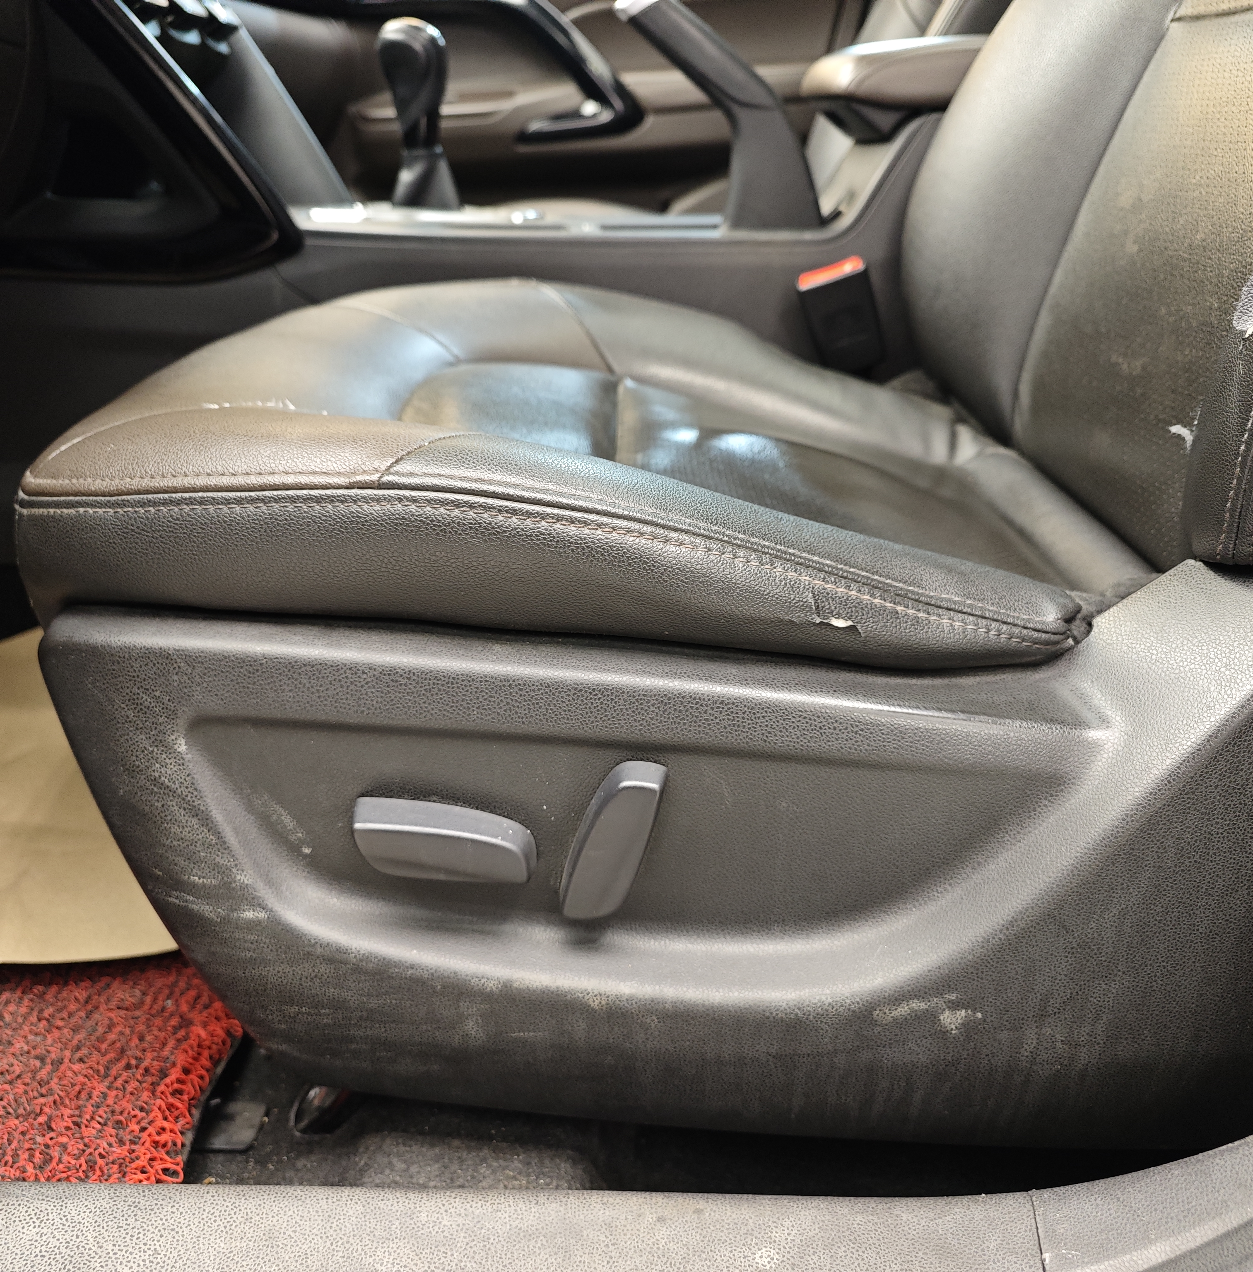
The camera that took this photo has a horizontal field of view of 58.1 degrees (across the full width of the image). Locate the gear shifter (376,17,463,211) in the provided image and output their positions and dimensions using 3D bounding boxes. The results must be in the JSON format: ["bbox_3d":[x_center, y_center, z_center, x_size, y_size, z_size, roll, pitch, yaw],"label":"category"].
[{"bbox_3d":[-0.180,-0.457,0.992,0.065,0.153,0.055,0,28,0],"label":"gear shifter"}]

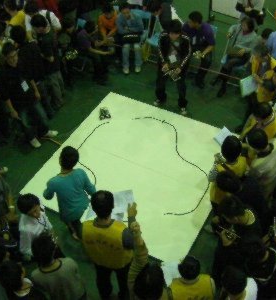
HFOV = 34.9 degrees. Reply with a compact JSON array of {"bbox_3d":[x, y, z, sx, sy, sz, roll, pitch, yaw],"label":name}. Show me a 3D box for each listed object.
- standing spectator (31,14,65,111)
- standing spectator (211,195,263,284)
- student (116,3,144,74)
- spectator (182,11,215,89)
[{"bbox_3d":[-1.329,-1.288,6.609,0.520,1.650,0.450,-26,51,-20],"label":"standing spectator"},{"bbox_3d":[0.939,0.991,4.498,0.500,1.620,0.520,-15,49,-10],"label":"standing spectator"},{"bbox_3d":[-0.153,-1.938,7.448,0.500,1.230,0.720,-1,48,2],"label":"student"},{"bbox_3d":[0.975,-1.689,7.141,0.550,1.270,0.800,10,49,12],"label":"spectator"}]

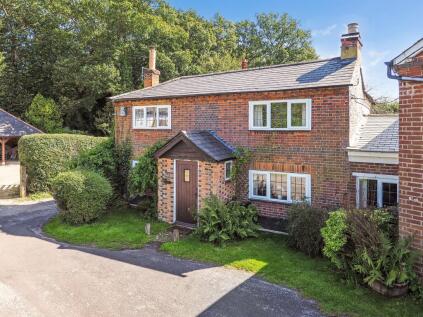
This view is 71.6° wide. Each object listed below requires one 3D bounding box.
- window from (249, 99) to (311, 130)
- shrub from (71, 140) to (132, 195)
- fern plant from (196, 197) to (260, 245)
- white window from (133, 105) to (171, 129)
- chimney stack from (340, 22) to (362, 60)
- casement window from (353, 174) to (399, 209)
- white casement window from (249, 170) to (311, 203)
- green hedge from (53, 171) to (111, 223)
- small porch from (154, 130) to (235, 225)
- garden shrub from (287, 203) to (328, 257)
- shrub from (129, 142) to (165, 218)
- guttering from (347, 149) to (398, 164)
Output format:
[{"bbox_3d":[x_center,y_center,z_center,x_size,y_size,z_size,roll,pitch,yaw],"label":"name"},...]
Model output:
[{"bbox_3d":[2.050,-1.300,8.850,1.880,0.910,0.100,1,3,28],"label":"window"},{"bbox_3d":[-4.250,0.420,11.250,2.000,2.300,1.500,1,3,28],"label":"shrub"},{"bbox_3d":[0.460,1.620,8.380,1.700,1.150,1.200,2,3,27],"label":"fern plant"},{"bbox_3d":[-2.290,-1.560,11.200,1.840,0.890,0.120,2,3,27],"label":"white window"},{"bbox_3d":[4.680,-3.900,9.750,0.560,1.150,0.620,1,3,28],"label":"chimney stack"},{"bbox_3d":[4.390,0.940,7.760,1.180,1.030,0.120,2,3,27],"label":"casement window"},{"bbox_3d":[2.070,0.880,8.990,1.900,0.910,0.120,2,3,27],"label":"white casement window"},{"bbox_3d":[-4.430,1.190,10.000,2.000,1.580,1.850,2,3,27],"label":"green hedge"},{"bbox_3d":[-0.500,0.580,9.500,2.300,2.900,1.450,2,3,27],"label":"small porch"},{"bbox_3d":[2.620,1.800,7.850,1.080,1.220,1.000,1,3,28],"label":"garden shrub"},{"bbox_3d":[-2.350,0.640,10.670,1.500,2.550,0.950,2,3,27],"label":"shrub"},{"bbox_3d":[4.180,-0.030,7.530,1.220,0.330,0.200,1,3,28],"label":"guttering"}]

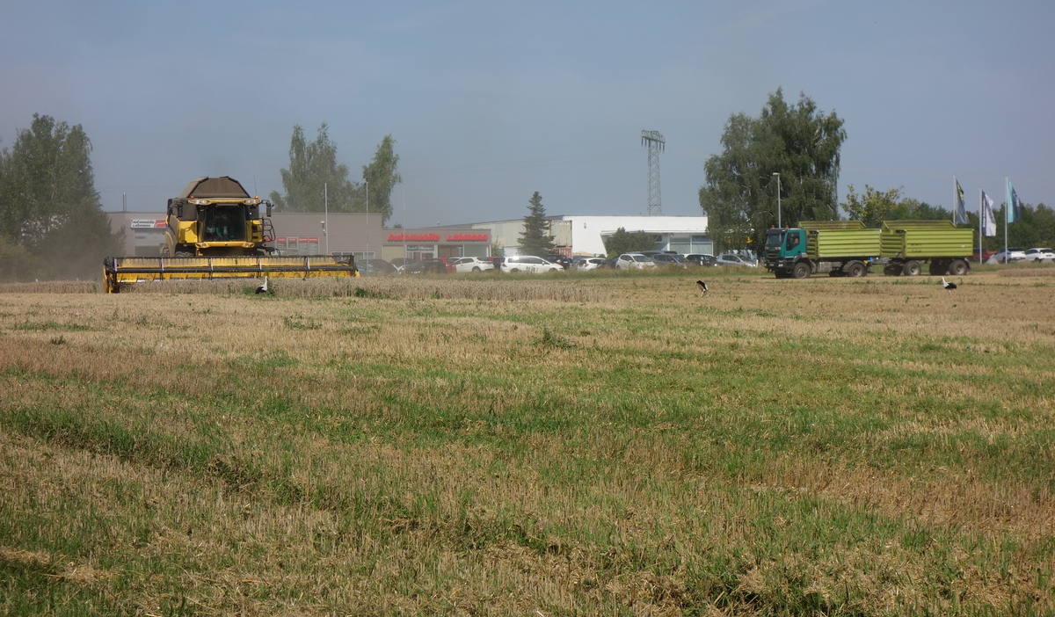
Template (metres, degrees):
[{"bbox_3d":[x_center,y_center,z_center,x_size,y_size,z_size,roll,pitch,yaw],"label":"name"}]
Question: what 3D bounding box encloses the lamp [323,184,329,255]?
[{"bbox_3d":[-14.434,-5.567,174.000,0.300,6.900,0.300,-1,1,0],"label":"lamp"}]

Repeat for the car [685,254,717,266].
[{"bbox_3d":[13.204,-3.376,187.000,1.780,1.520,4.100,-2,2,-40],"label":"car"}]

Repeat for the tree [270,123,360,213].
[{"bbox_3d":[-24.982,-13.188,285.000,10.500,17.200,9.800,0,1,0],"label":"tree"}]

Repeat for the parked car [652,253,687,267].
[{"bbox_3d":[12.398,-3.839,206.000,1.790,1.540,4.250,-1,2,-41],"label":"parked car"}]

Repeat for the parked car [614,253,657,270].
[{"bbox_3d":[9.024,-3.708,201.000,1.700,1.520,4.000,-1,1,-32],"label":"parked car"}]

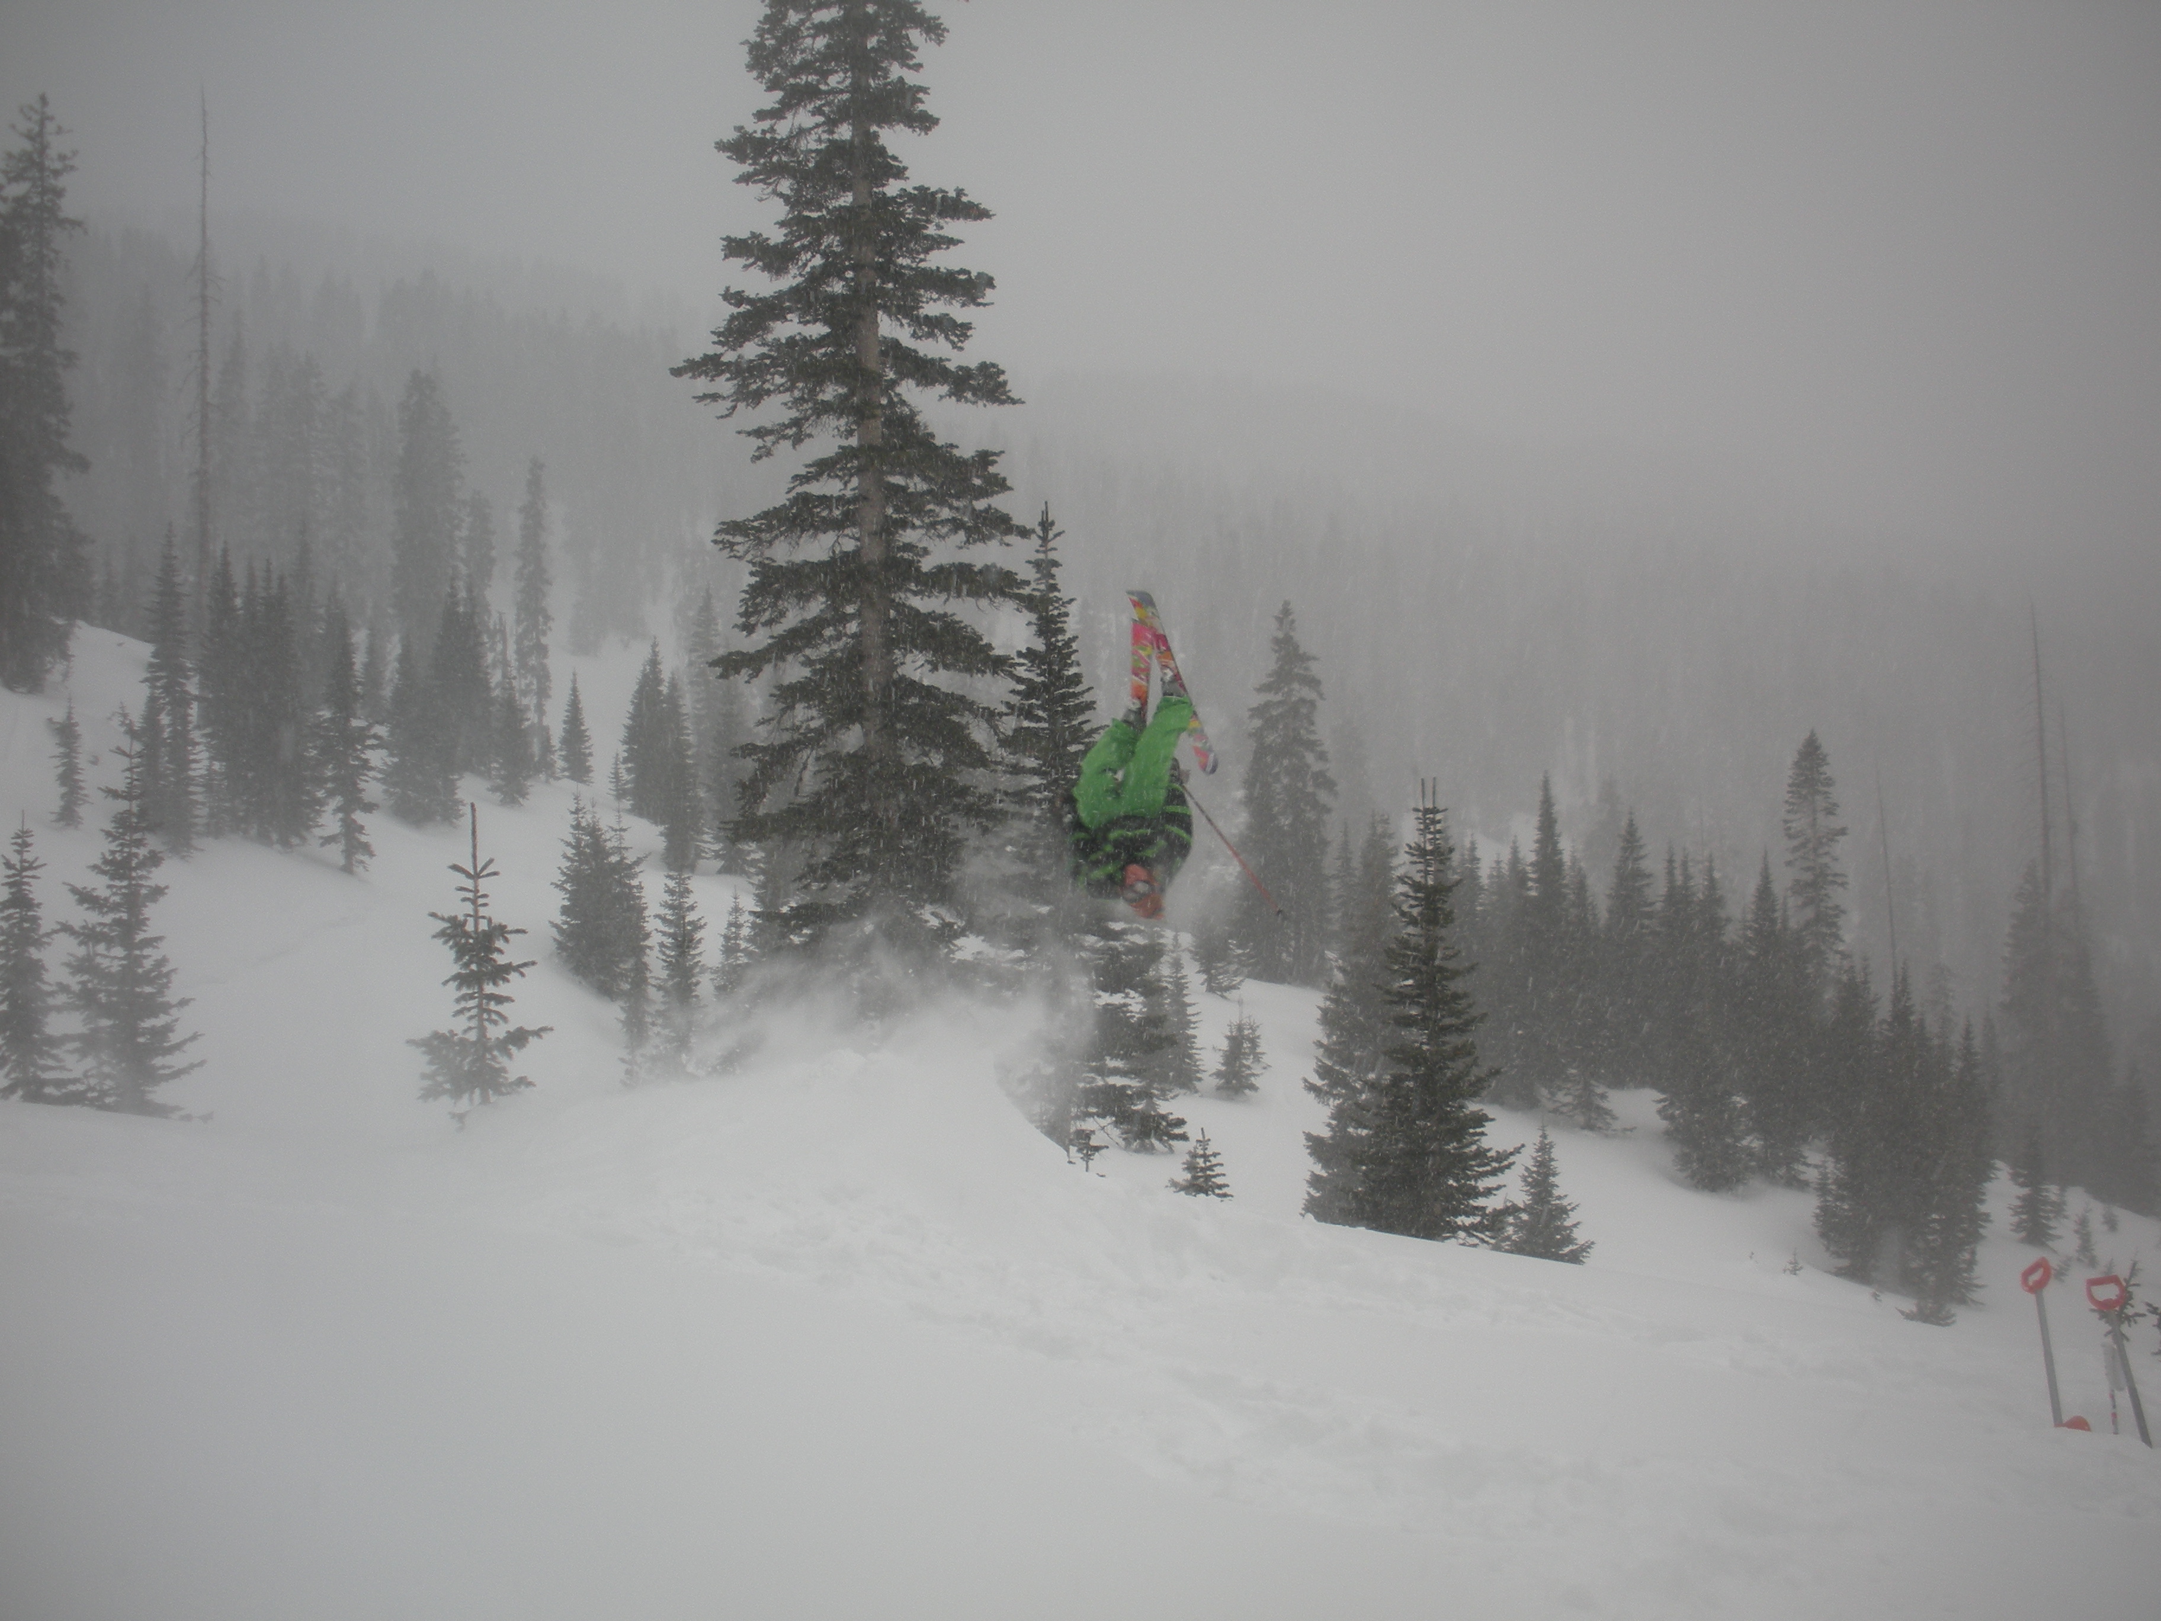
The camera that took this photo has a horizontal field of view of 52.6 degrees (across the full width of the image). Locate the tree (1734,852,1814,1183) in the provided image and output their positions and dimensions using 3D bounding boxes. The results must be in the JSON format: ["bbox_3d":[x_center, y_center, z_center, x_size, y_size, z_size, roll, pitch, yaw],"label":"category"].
[{"bbox_3d":[15.243,4.543,48.000,1.740,7.270,1.710,-1,-2,0],"label":"tree"}]

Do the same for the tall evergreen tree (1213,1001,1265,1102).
[{"bbox_3d":[2.156,3.303,30.000,0.720,1.340,0.700,-1,-2,0],"label":"tall evergreen tree"}]

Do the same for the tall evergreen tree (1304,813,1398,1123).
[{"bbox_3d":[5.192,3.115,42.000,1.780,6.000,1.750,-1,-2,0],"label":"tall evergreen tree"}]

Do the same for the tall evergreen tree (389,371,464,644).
[{"bbox_3d":[-31.398,-13.914,105.000,3.490,14.600,3.420,-1,-2,0],"label":"tall evergreen tree"}]

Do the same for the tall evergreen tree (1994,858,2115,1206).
[{"bbox_3d":[38.027,8.538,85.000,4.790,13.330,4.700,-1,-2,0],"label":"tall evergreen tree"}]

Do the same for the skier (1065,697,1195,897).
[{"bbox_3d":[0.258,-0.026,11.300,0.670,1.200,0.700,-4,-6,-9],"label":"skier"}]

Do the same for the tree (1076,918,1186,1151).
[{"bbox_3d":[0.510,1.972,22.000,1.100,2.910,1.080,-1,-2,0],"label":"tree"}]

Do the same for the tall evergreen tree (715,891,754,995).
[{"bbox_3d":[-5.372,2.089,34.000,0.630,1.630,0.620,-1,-2,0],"label":"tall evergreen tree"}]

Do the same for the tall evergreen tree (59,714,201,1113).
[{"bbox_3d":[-9.579,1.079,22.000,1.430,4.110,1.400,-1,-2,0],"label":"tall evergreen tree"}]

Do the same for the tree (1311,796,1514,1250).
[{"bbox_3d":[2.719,1.718,18.000,1.720,3.810,1.690,-1,-2,0],"label":"tree"}]

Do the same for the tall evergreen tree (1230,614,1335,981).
[{"bbox_3d":[6.027,-0.502,65.000,3.060,11.300,3.000,-1,-2,0],"label":"tall evergreen tree"}]

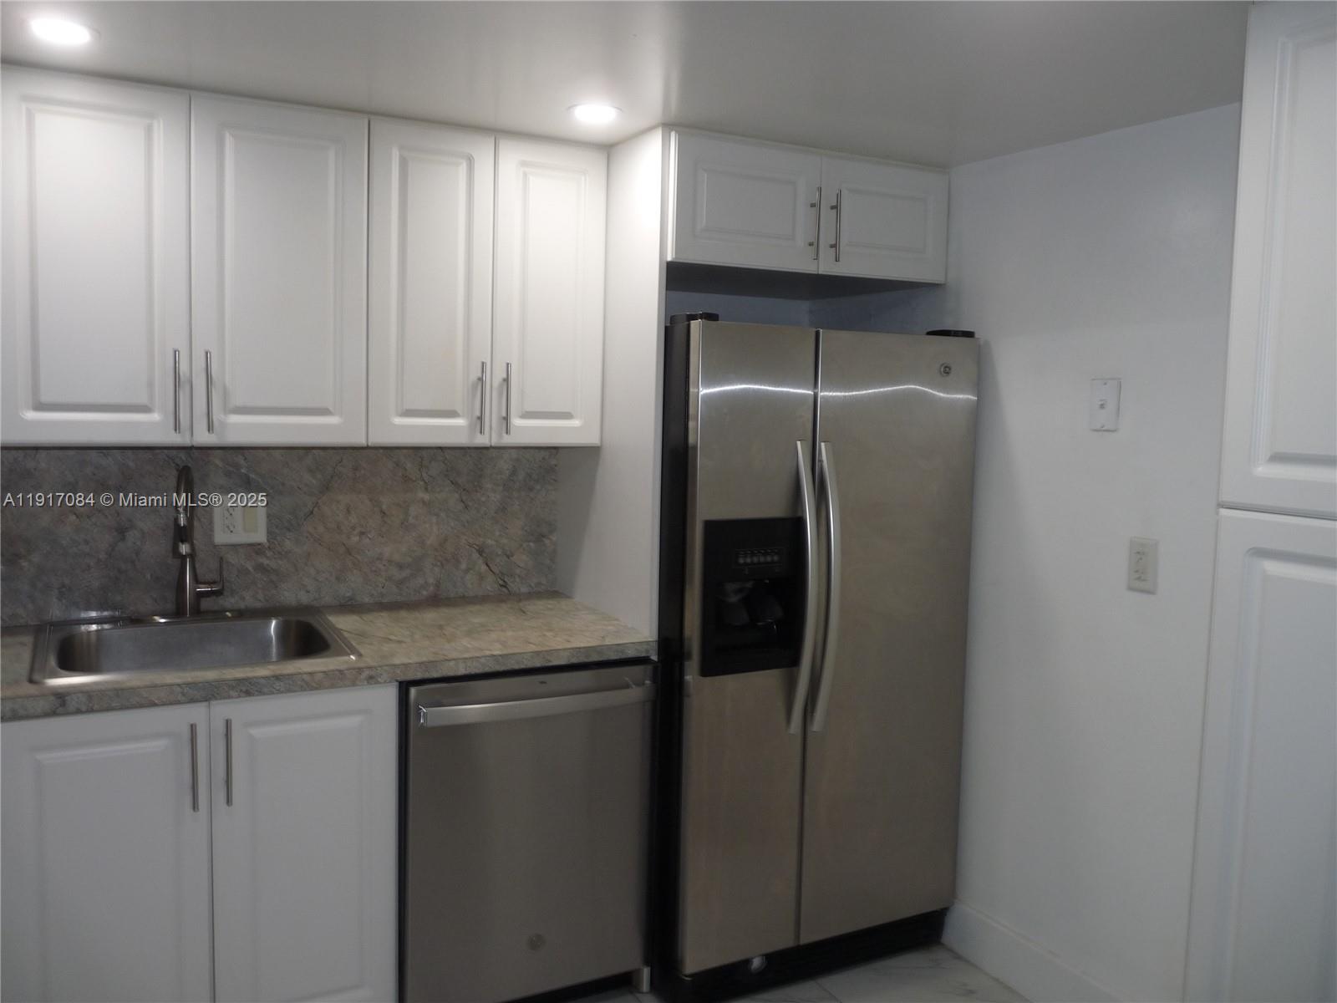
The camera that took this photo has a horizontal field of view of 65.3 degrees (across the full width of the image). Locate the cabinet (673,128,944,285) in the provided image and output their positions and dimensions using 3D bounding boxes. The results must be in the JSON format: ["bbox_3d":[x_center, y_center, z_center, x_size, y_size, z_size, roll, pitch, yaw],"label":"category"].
[{"bbox_3d":[0.237,-0.768,2.955,0.857,0.304,0.666,-1,6,-27],"label":"cabinet"}]

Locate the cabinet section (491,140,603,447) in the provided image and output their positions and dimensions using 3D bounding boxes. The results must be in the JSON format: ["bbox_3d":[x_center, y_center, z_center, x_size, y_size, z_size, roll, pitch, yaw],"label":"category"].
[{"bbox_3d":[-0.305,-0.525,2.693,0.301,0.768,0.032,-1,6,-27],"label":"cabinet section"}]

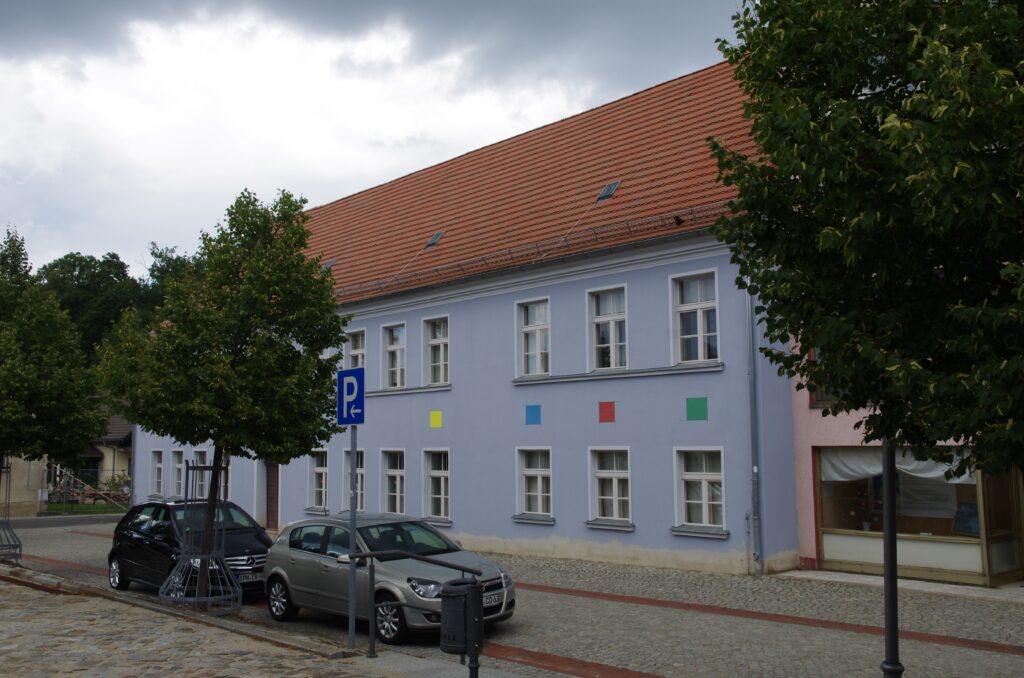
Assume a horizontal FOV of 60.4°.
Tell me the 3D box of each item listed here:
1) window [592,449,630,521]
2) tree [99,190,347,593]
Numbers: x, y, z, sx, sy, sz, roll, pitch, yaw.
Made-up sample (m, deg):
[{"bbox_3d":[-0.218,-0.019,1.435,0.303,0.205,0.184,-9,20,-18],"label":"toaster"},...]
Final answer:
[{"bbox_3d":[2.035,2.998,17.967,0.160,1.465,0.985,6,-9,-44],"label":"window"},{"bbox_3d":[-4.522,0.938,13.846,3.850,6.450,3.850,2,-7,-19],"label":"tree"}]

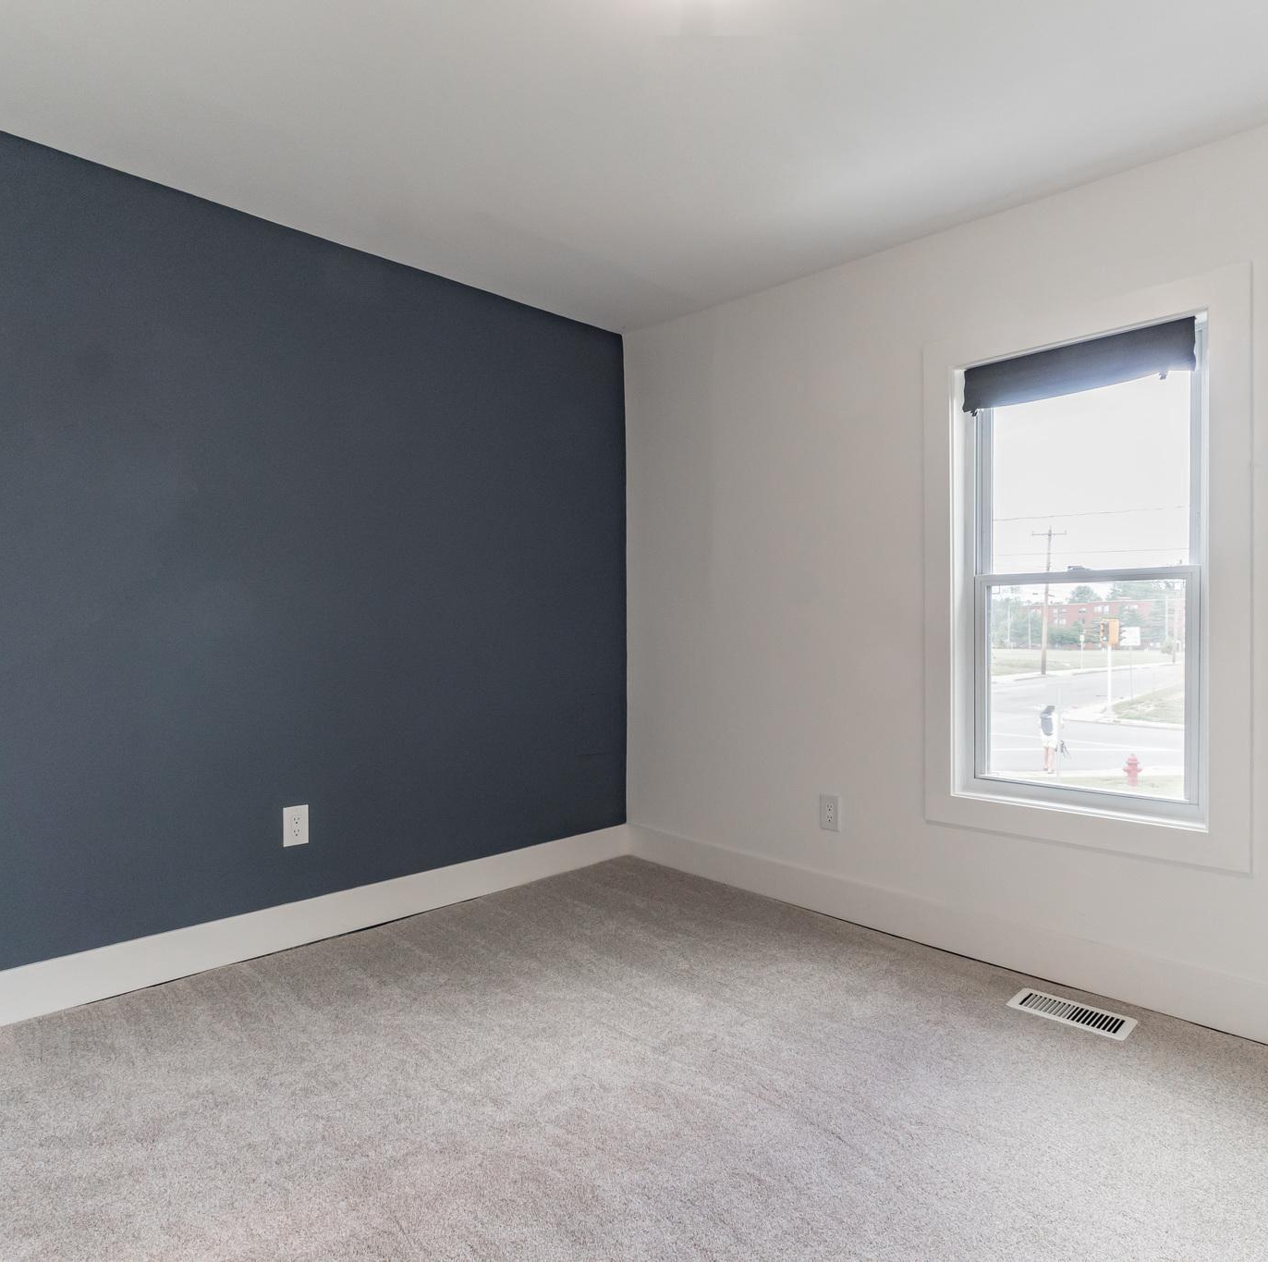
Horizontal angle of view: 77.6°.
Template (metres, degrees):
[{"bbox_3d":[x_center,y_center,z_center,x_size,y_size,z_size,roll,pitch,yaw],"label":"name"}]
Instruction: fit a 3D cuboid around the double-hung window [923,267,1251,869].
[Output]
[{"bbox_3d":[1.264,-0.157,2.275,0.140,1.520,0.840,0,0,-44],"label":"double-hung window"}]

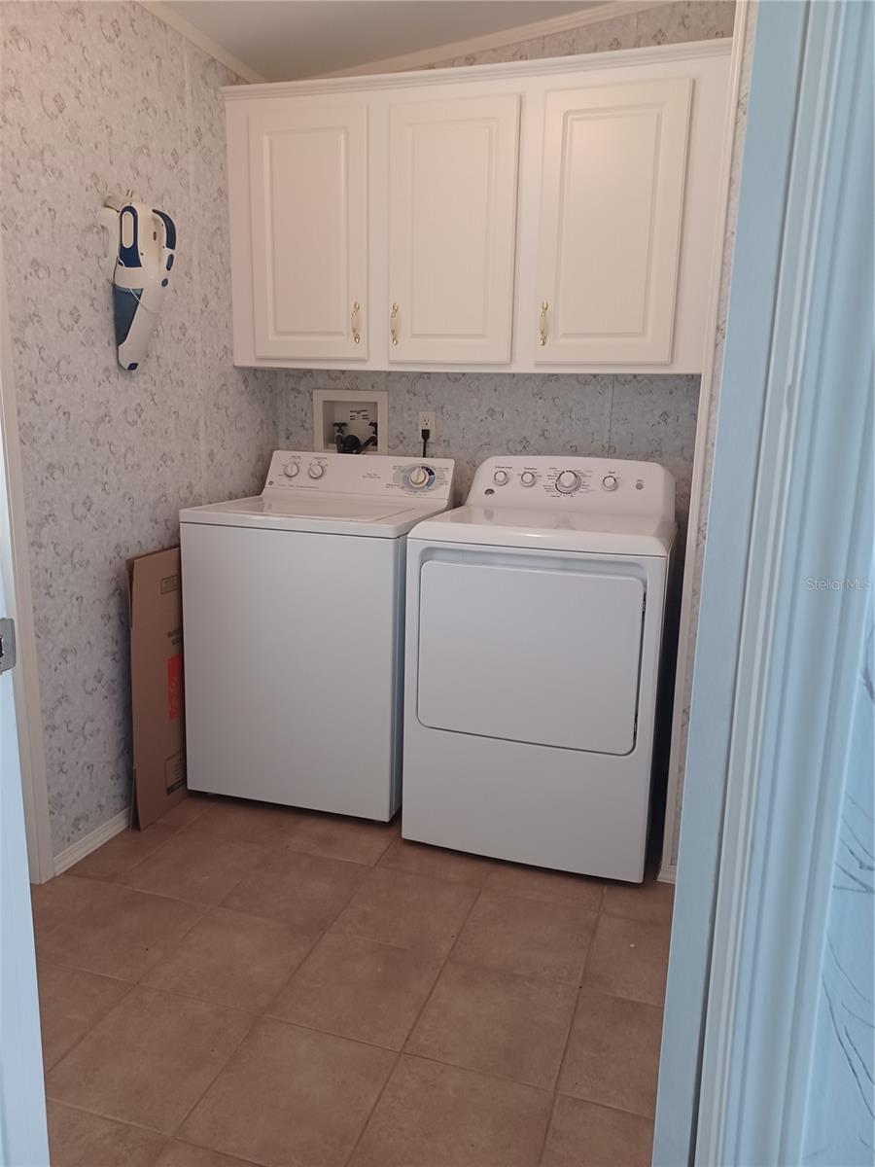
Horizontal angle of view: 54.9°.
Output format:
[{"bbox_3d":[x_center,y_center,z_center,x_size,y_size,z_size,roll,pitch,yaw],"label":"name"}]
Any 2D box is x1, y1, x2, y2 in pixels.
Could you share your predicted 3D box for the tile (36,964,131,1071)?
[{"bbox_3d":[-0.844,0.890,1.731,0.300,0.010,0.300,5,12,17],"label":"tile"}]

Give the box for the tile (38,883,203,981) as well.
[{"bbox_3d":[-0.750,0.832,2.016,0.300,0.010,0.300,5,12,17],"label":"tile"}]

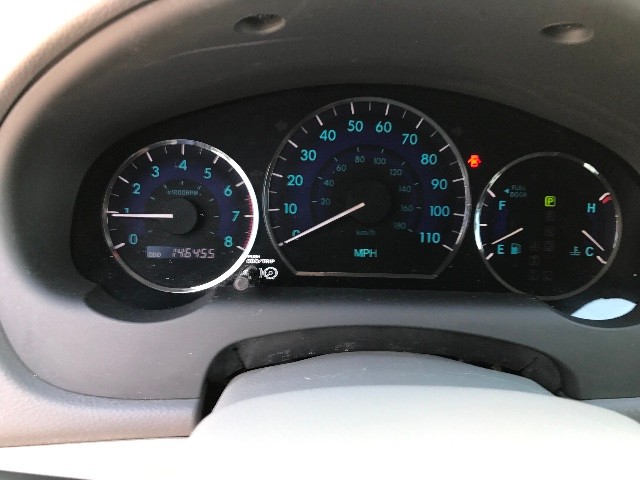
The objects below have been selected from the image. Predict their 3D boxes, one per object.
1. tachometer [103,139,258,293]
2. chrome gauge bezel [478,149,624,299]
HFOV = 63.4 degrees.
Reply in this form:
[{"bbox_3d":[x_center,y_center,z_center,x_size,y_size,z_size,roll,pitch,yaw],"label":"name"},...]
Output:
[{"bbox_3d":[-0.092,-0.016,0.347,0.102,0.102,0.018,1,-1,-3],"label":"tachometer"},{"bbox_3d":[0.157,-0.010,0.359,0.102,0.102,0.018,1,-1,-3],"label":"chrome gauge bezel"}]

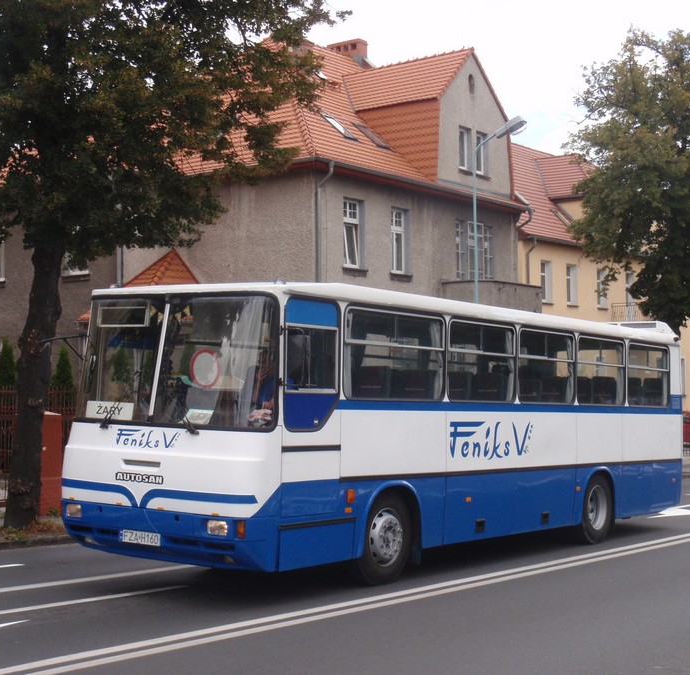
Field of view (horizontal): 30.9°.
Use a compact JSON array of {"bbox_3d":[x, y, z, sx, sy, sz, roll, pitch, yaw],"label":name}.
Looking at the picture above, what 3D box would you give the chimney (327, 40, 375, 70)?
[{"bbox_3d":[0.102,-10.336,45.500,1.400,1.100,0.580,-2,-3,35],"label":"chimney"}]

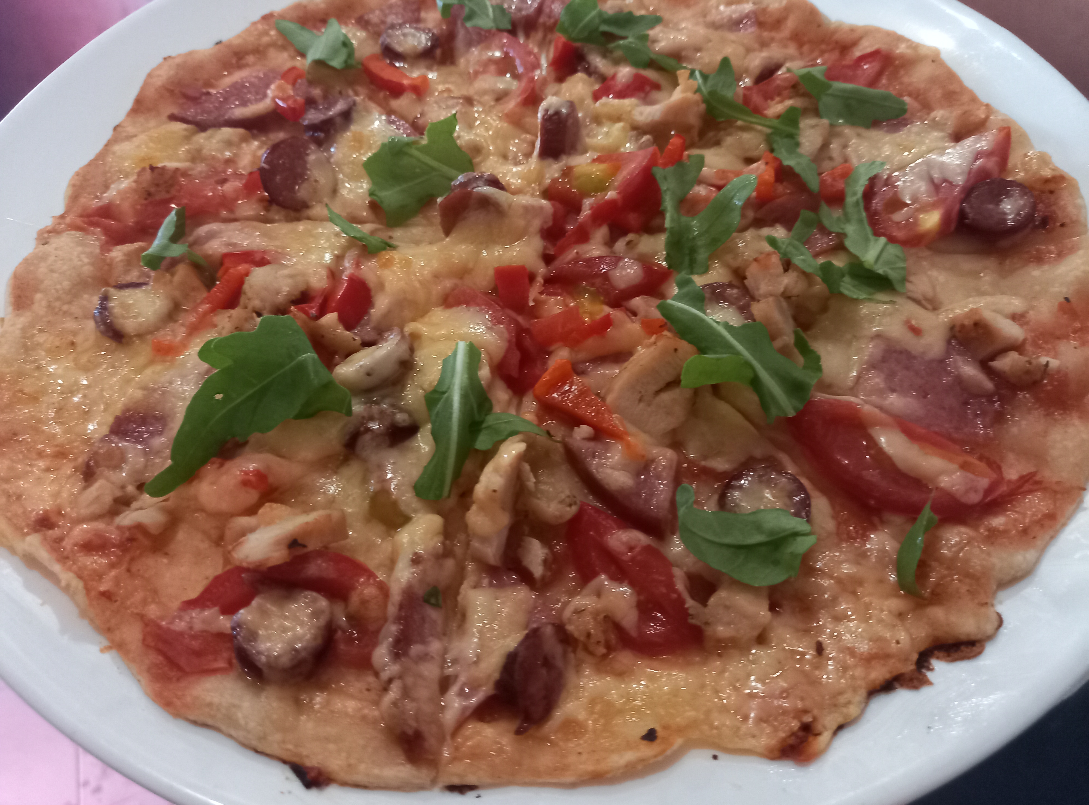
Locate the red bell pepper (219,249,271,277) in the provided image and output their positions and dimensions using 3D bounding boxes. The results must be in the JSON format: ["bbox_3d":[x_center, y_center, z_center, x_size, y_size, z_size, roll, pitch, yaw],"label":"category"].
[{"bbox_3d":[-0.080,-0.037,0.212,0.013,0.006,0.006,1,56,2],"label":"red bell pepper"}]

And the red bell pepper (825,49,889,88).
[{"bbox_3d":[0.098,-0.104,0.246,0.019,0.007,0.012,-21,67,-8],"label":"red bell pepper"}]

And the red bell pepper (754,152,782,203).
[{"bbox_3d":[0.061,-0.062,0.216,0.006,0.013,0.005,2,26,-1],"label":"red bell pepper"}]

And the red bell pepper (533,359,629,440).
[{"bbox_3d":[0.009,0.000,0.181,0.021,0.007,0.009,35,63,22],"label":"red bell pepper"}]

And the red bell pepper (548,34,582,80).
[{"bbox_3d":[0.007,-0.114,0.259,0.010,0.010,0.012,0,56,1],"label":"red bell pepper"}]

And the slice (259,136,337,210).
[{"bbox_3d":[-0.069,-0.064,0.220,0.020,0.007,0.020,-2,96,-8],"label":"slice"}]

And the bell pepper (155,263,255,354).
[{"bbox_3d":[-0.087,-0.024,0.201,0.007,0.008,0.026,30,62,20],"label":"bell pepper"}]

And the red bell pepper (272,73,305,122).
[{"bbox_3d":[-0.080,-0.095,0.246,0.009,0.007,0.015,-12,57,-7],"label":"red bell pepper"}]

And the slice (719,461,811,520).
[{"bbox_3d":[0.045,0.022,0.163,0.018,0.006,0.018,-1,56,1],"label":"slice"}]

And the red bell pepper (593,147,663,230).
[{"bbox_3d":[0.023,-0.058,0.214,0.013,0.011,0.021,23,59,16],"label":"red bell pepper"}]

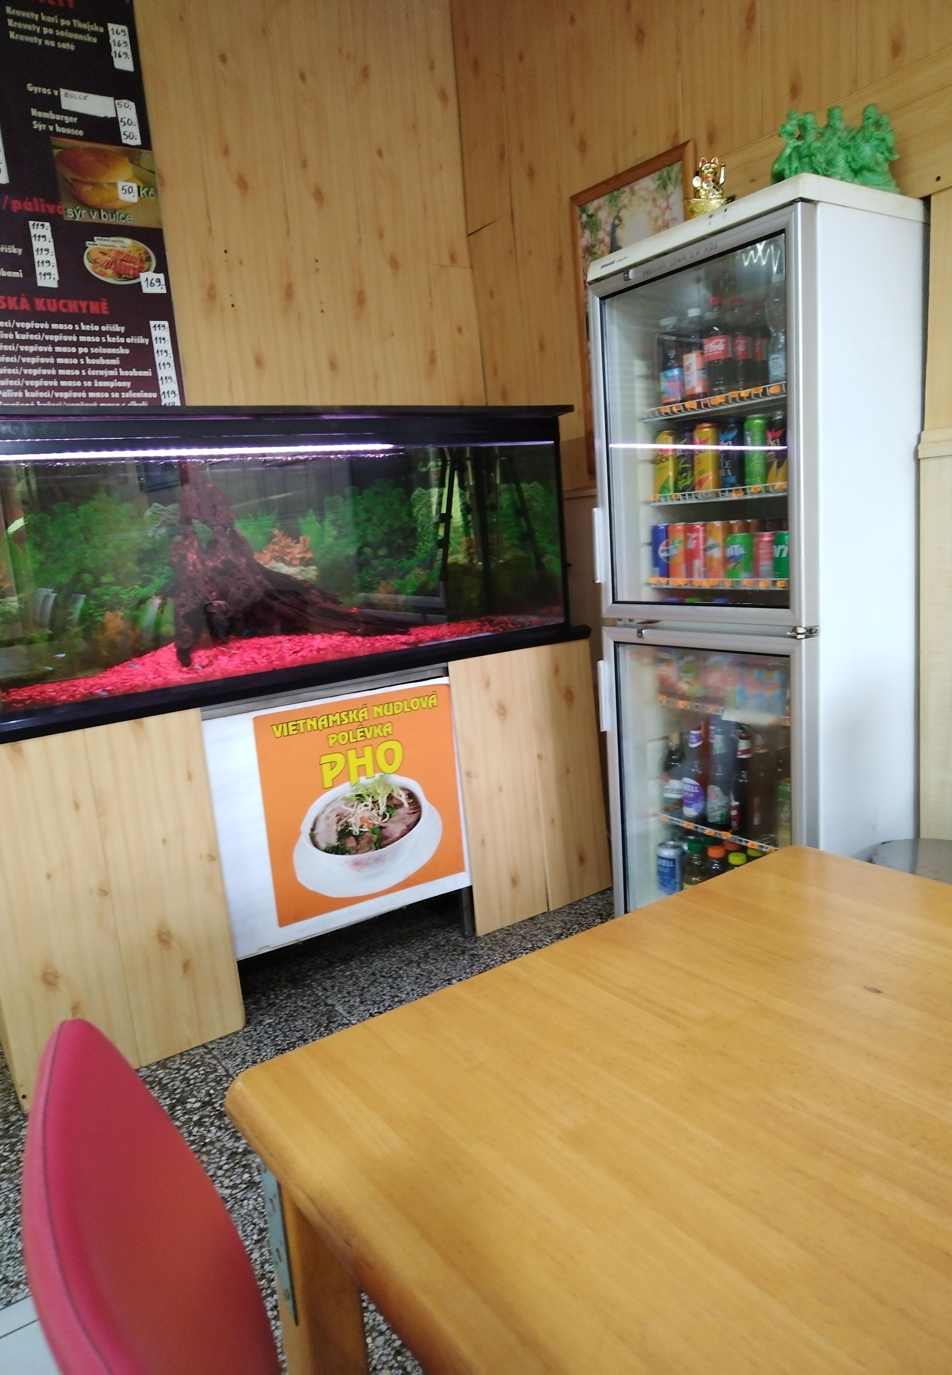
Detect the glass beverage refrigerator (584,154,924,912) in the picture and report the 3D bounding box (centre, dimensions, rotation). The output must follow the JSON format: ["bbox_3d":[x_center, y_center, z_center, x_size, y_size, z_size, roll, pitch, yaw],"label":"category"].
[{"bbox_3d":[0.657,-0.133,2.448,0.410,1.735,0.630,-8,9,-30],"label":"glass beverage refrigerator"}]

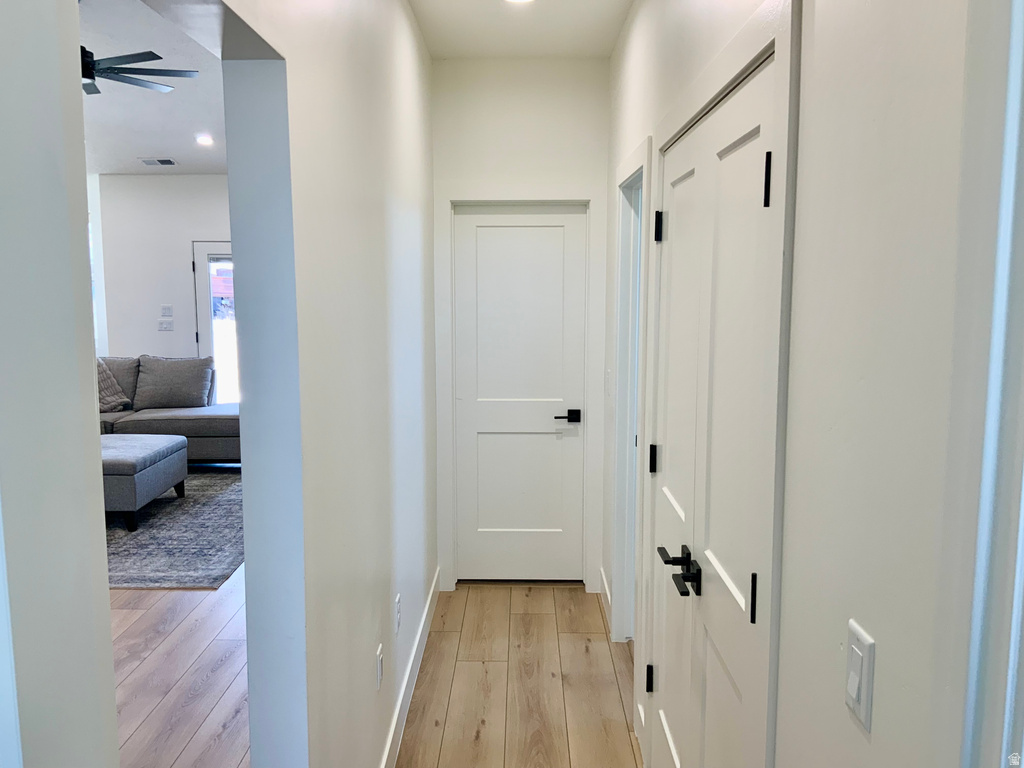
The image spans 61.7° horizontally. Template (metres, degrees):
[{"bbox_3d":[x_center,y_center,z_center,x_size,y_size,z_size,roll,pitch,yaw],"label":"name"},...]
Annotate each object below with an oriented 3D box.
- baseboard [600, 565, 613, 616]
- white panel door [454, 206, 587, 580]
[{"bbox_3d":[0.480,1.093,4.298,0.016,0.135,0.600,0,7,1],"label":"baseboard"},{"bbox_3d":[0.046,0.068,4.589,0.705,2.025,0.040,0,7,1],"label":"white panel door"}]

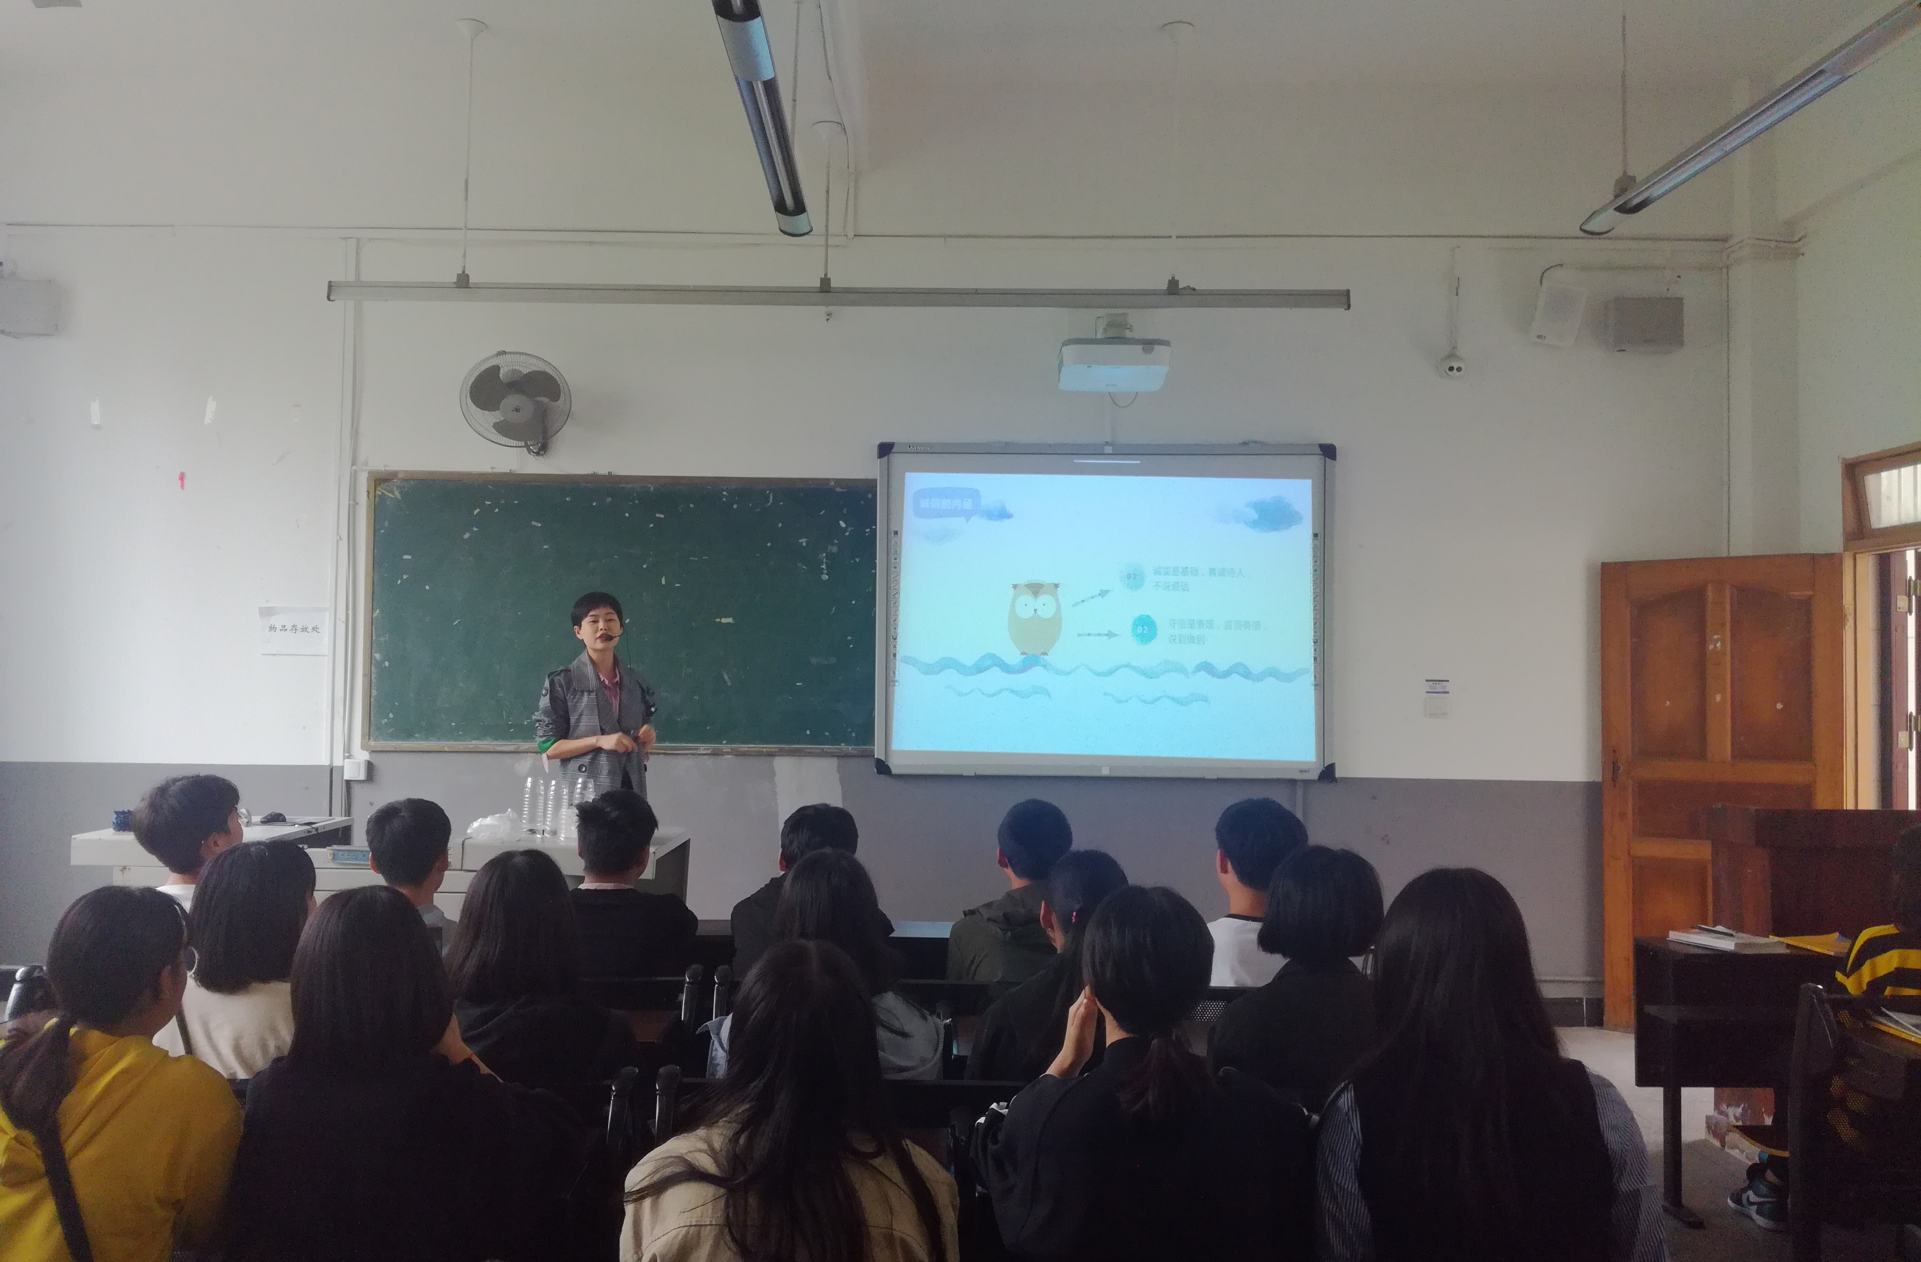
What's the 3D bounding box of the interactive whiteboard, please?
[{"bbox_3d":[0.628,-0.087,6.422,1.969,1.431,0.070,0,-2,0],"label":"interactive whiteboard"}]

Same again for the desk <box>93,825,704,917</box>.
[{"bbox_3d":[-2.000,1.109,5.269,2.000,0.800,0.800,0,-2,0],"label":"desk"}]

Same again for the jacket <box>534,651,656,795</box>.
[{"bbox_3d":[-1.390,0.424,5.697,0.460,0.700,0.300,2,-2,-35],"label":"jacket"}]

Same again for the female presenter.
[{"bbox_3d":[-1.389,0.681,5.689,0.460,1.660,0.310,2,-2,-35],"label":"female presenter"}]

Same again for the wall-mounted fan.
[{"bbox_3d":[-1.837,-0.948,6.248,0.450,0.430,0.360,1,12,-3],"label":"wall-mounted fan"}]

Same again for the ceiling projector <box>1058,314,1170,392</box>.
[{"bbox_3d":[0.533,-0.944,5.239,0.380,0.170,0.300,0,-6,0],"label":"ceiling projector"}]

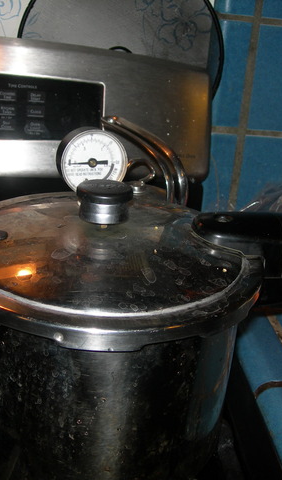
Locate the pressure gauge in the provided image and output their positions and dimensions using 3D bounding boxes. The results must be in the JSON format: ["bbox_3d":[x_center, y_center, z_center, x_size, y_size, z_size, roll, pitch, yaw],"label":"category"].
[{"bbox_3d":[-0.039,-0.062,0.565,0.054,0.060,0.028,-4,25,-19],"label":"pressure gauge"}]

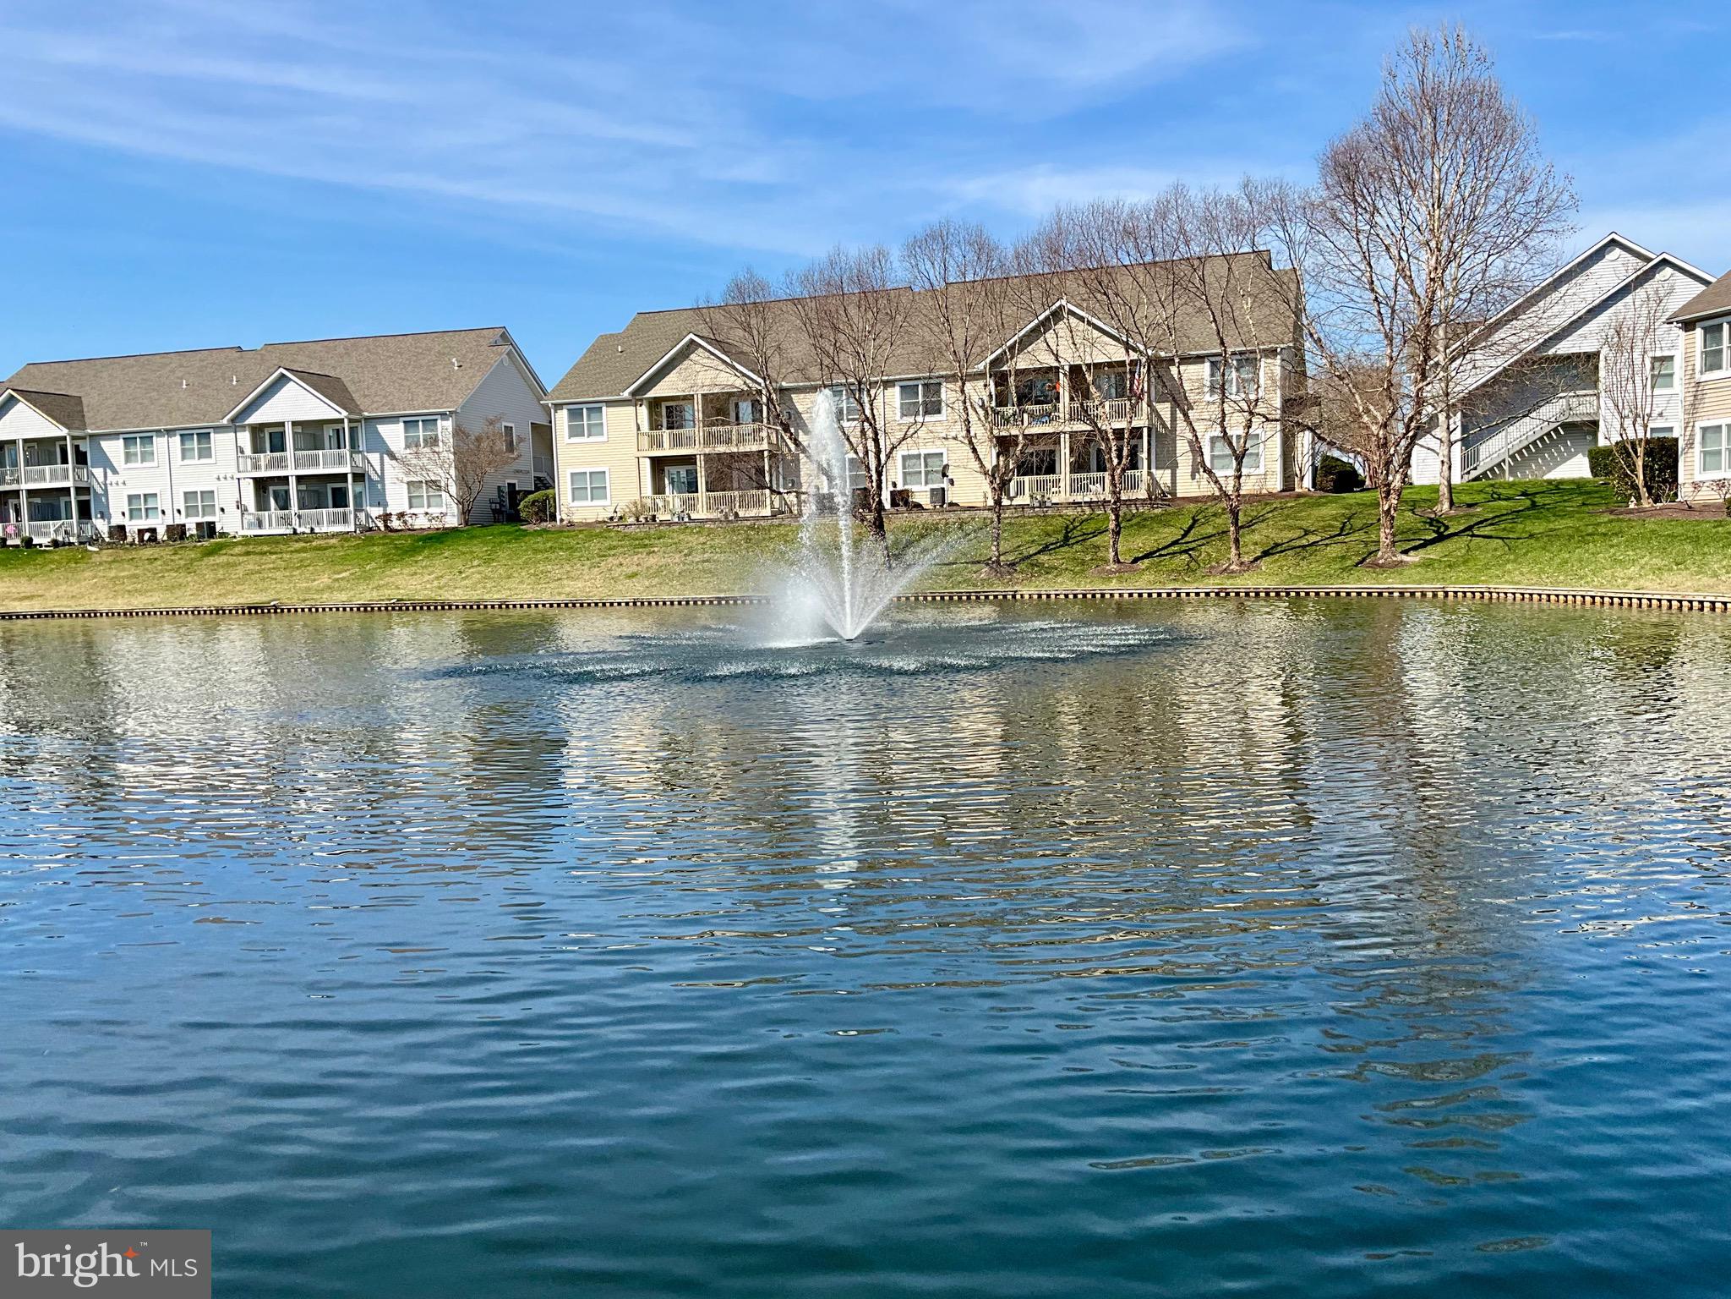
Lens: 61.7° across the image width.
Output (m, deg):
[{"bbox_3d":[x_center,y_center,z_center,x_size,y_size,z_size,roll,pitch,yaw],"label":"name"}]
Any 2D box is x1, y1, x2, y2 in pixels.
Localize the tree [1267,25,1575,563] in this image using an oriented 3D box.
[{"bbox_3d":[17.337,-11.086,45.288,9.630,16.570,9.630,-2,4,0],"label":"tree"}]

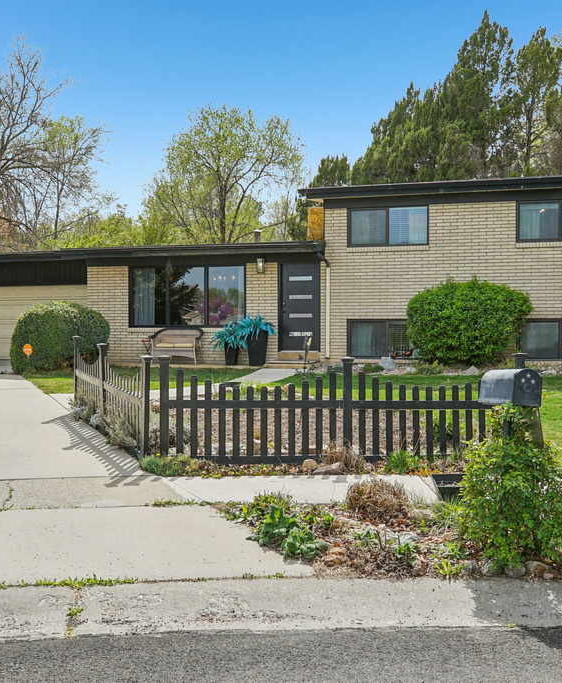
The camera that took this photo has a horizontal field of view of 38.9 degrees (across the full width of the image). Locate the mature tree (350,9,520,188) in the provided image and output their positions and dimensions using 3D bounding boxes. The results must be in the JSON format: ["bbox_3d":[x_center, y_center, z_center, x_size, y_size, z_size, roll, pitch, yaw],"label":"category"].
[{"bbox_3d":[5.622,-5.835,28.921,6.117,12.283,5.505,0,1,0],"label":"mature tree"}]

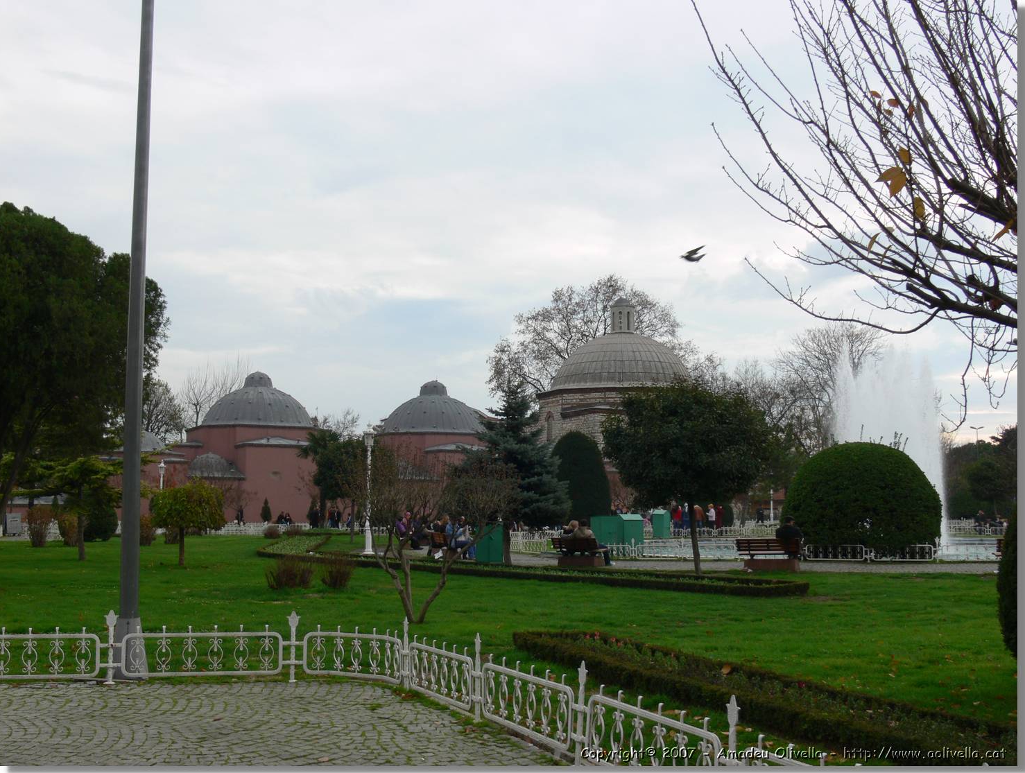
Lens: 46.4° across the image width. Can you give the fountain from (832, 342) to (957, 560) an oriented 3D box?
[{"bbox_3d":[14.812,2.394,46.491,4.700,7.705,4.600,0,-6,0],"label":"fountain"}]

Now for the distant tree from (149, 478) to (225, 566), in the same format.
[{"bbox_3d":[-8.795,3.666,32.296,2.030,2.373,2.000,0,-6,0],"label":"distant tree"}]

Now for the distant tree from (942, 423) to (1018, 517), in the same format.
[{"bbox_3d":[37.342,7.050,94.767,6.300,7.957,5.800,0,-6,0],"label":"distant tree"}]

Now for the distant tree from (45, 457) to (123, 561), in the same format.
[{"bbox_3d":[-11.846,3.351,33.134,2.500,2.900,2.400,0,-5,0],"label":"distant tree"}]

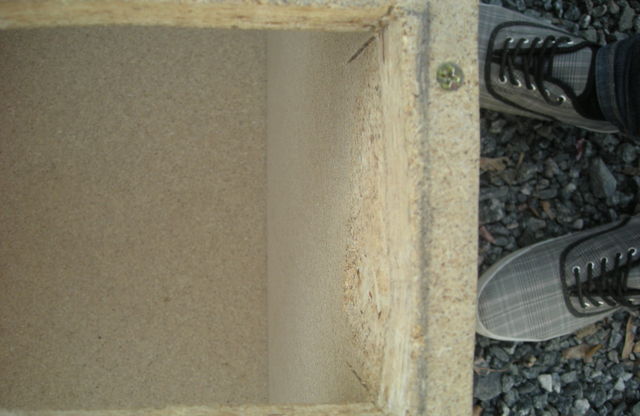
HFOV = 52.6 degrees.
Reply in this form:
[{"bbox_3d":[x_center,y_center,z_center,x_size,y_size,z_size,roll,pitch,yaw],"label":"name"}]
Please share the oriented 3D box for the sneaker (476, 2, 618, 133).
[{"bbox_3d":[0.249,-0.152,0.703,0.290,0.105,0.107,13,90,-8],"label":"sneaker"}]

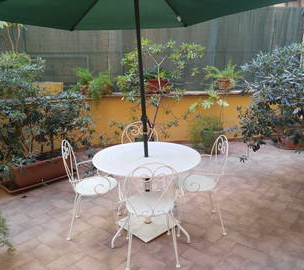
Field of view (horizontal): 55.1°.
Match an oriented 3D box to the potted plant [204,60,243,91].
[{"bbox_3d":[1.387,-1.151,5.649,0.738,0.572,0.550,-1,14,0],"label":"potted plant"}]

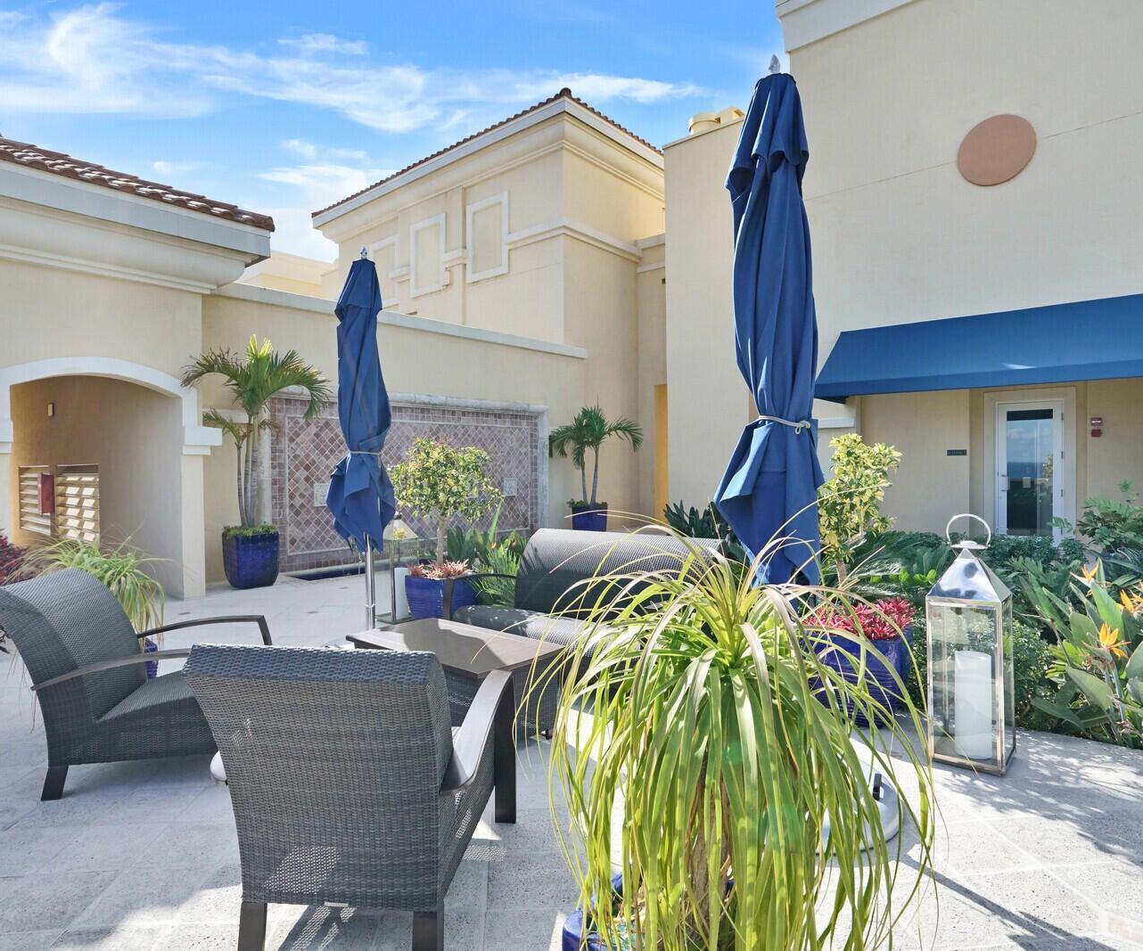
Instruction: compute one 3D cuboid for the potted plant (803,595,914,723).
[{"bbox_3d":[1.665,1.010,3.670,0.550,0.660,0.550,0,1,37],"label":"potted plant"}]

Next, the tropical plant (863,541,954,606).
[{"bbox_3d":[2.520,0.900,4.750,0.840,0.760,0.840,0,1,28],"label":"tropical plant"}]

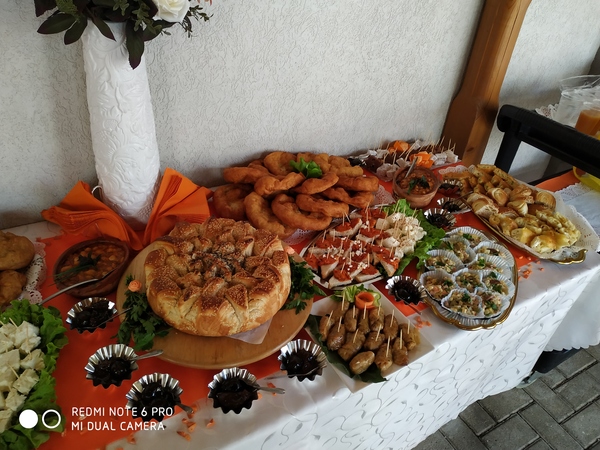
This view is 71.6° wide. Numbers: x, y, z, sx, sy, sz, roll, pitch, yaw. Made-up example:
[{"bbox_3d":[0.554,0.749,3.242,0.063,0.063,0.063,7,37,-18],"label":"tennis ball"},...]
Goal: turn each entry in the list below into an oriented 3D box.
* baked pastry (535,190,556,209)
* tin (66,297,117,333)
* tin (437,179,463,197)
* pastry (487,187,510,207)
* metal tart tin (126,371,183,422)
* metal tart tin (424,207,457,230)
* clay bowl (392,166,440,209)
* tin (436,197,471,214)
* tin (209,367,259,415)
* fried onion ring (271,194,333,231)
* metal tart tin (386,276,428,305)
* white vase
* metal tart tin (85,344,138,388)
[{"bbox_3d":[0.674,-0.067,1.140,0.052,0.037,0.048,-15,40,-27],"label":"baked pastry"},{"bbox_3d":[-0.362,0.165,0.731,0.079,0.028,0.079,4,35,-3],"label":"tin"},{"bbox_3d":[0.468,-0.111,1.319,0.090,0.028,0.090,2,36,-2],"label":"tin"},{"bbox_3d":[0.538,-0.076,1.130,0.046,0.039,0.052,-15,40,-27],"label":"pastry"},{"bbox_3d":[-0.242,0.298,0.700,0.090,0.028,0.090,2,36,-2],"label":"metal tart tin"},{"bbox_3d":[0.392,-0.009,1.173,0.089,0.028,0.089,4,36,0],"label":"metal tart tin"},{"bbox_3d":[0.344,-0.101,1.258,0.145,0.072,0.145,4,36,0],"label":"clay bowl"},{"bbox_3d":[0.451,-0.044,1.227,0.091,0.028,0.091,4,36,0],"label":"tin"},{"bbox_3d":[-0.114,0.293,0.718,0.088,0.028,0.088,2,36,-2],"label":"tin"},{"bbox_3d":[0.005,-0.035,1.110,0.158,0.042,0.158,15,32,0],"label":"fried onion ring"},{"bbox_3d":[0.214,0.139,0.846,0.079,0.028,0.079,4,35,-3],"label":"metal tart tin"},{"bbox_3d":[-0.372,-0.192,0.875,0.130,0.437,0.130,-14,40,-27],"label":"white vase"},{"bbox_3d":[-0.292,0.228,0.653,0.079,0.028,0.079,4,35,-3],"label":"metal tart tin"}]

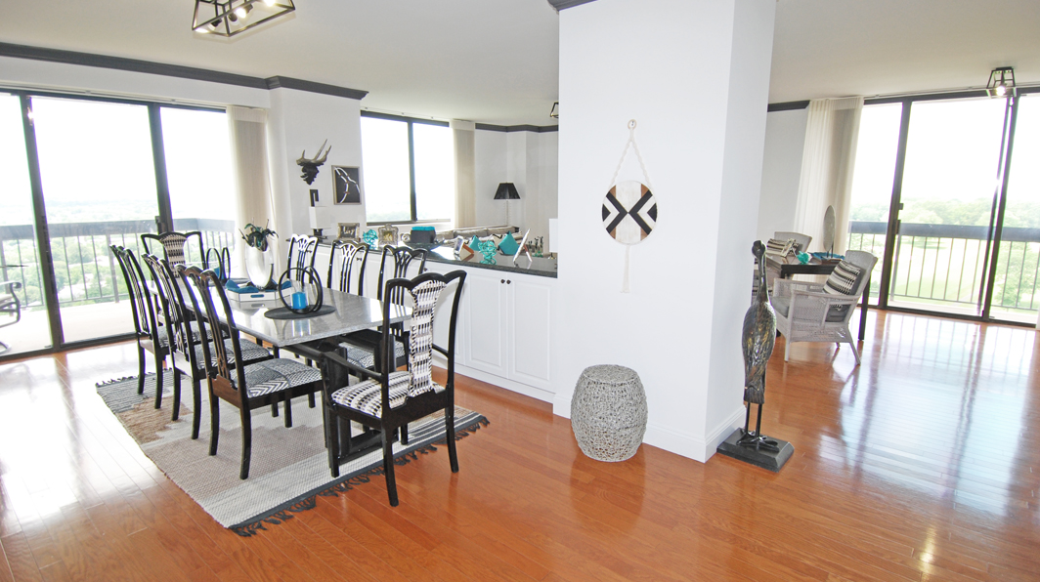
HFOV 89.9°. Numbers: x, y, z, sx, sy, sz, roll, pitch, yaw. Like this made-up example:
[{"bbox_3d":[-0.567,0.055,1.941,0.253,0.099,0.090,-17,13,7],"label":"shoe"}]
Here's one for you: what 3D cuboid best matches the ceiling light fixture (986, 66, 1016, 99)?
[{"bbox_3d":[4.270,-1.868,4.622,0.190,0.200,0.680,9,14,42],"label":"ceiling light fixture"}]

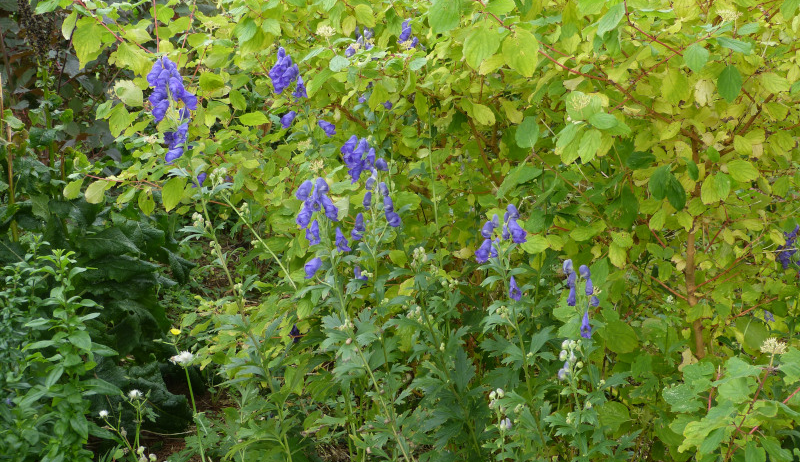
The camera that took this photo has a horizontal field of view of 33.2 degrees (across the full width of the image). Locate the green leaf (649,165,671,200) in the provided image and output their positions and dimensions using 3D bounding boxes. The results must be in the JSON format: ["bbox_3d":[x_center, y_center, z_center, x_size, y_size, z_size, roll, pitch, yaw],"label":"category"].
[{"bbox_3d":[0.455,-0.085,2.350,0.035,0.060,0.016,16,-11,15],"label":"green leaf"}]

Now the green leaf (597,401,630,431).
[{"bbox_3d":[0.367,0.318,2.300,0.057,0.056,0.022,5,-19,2],"label":"green leaf"}]

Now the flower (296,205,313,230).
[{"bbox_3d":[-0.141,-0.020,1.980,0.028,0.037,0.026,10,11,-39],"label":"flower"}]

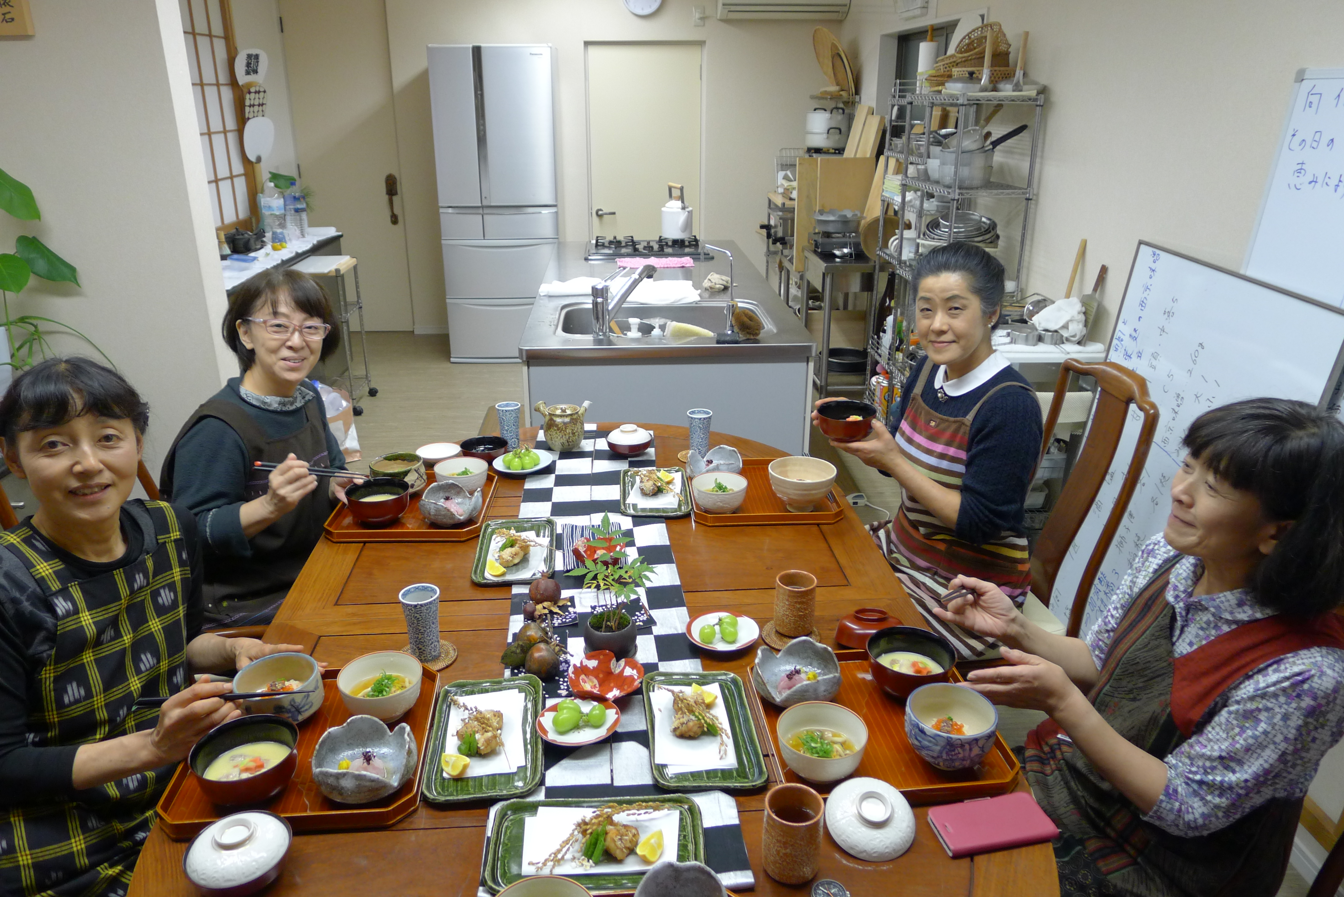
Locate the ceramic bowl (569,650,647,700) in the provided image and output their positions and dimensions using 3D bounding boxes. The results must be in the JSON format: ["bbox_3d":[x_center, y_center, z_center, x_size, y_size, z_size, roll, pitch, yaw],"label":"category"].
[{"bbox_3d":[-0.098,0.350,1.351,0.113,0.033,0.113,-1,21,-4],"label":"ceramic bowl"}]

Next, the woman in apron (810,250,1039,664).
[{"bbox_3d":[0.491,0.196,2.007,0.630,1.270,0.510,-9,23,-22],"label":"woman in apron"}]

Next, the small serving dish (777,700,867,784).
[{"bbox_3d":[0.196,0.394,1.178,0.116,0.062,0.116,0,21,0],"label":"small serving dish"}]

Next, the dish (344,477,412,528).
[{"bbox_3d":[-0.607,0.117,1.864,0.127,0.068,0.127,0,21,0],"label":"dish"}]

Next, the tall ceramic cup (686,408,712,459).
[{"bbox_3d":[0.068,-0.033,2.190,0.061,0.113,0.061,0,21,0],"label":"tall ceramic cup"}]

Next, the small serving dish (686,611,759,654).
[{"bbox_3d":[0.083,0.305,1.461,0.119,0.025,0.119,0,21,0],"label":"small serving dish"}]

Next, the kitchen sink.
[{"bbox_3d":[-0.028,-0.352,3.065,0.700,0.190,0.520,-1,21,-3],"label":"kitchen sink"}]

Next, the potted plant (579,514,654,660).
[{"bbox_3d":[-0.096,0.211,1.412,0.140,0.236,0.125,0,21,0],"label":"potted plant"}]

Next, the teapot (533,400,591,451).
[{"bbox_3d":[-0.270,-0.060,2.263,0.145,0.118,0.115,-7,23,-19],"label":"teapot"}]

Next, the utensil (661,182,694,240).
[{"bbox_3d":[0.039,-1.170,4.385,0.155,0.265,0.200,-13,25,-30],"label":"utensil"}]

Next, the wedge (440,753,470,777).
[{"bbox_3d":[-0.280,0.409,1.158,0.037,0.025,0.028,0,21,0],"label":"wedge"}]

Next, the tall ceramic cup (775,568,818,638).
[{"bbox_3d":[0.207,0.259,1.501,0.068,0.089,0.068,0,21,0],"label":"tall ceramic cup"}]

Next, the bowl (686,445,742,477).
[{"bbox_3d":[0.097,0.042,2.076,0.130,0.063,0.130,-1,21,-4],"label":"bowl"}]

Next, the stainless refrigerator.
[{"bbox_3d":[-1.045,-1.524,5.639,0.685,1.818,0.700,-1,21,-4],"label":"stainless refrigerator"}]

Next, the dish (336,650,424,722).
[{"bbox_3d":[-0.417,0.351,1.294,0.119,0.059,0.119,0,21,0],"label":"dish"}]

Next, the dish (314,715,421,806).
[{"bbox_3d":[-0.387,0.406,1.141,0.128,0.066,0.128,-1,21,-4],"label":"dish"}]

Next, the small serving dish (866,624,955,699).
[{"bbox_3d":[0.353,0.328,1.332,0.127,0.068,0.127,0,21,0],"label":"small serving dish"}]

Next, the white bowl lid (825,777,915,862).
[{"bbox_3d":[0.241,0.437,1.076,0.107,0.028,0.107,0,38,0],"label":"white bowl lid"}]

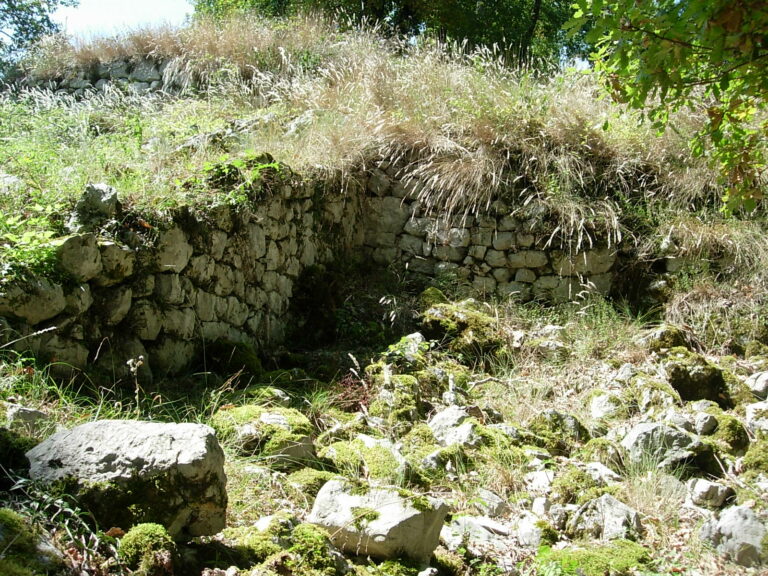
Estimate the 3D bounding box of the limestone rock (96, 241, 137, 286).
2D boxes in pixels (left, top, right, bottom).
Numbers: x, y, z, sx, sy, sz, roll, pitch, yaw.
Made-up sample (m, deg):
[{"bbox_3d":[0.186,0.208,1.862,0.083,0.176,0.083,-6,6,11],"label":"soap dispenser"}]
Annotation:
[{"bbox_3d":[-1.720,-0.157,5.400,0.250,0.270,0.260,-6,10,-35],"label":"limestone rock"}]

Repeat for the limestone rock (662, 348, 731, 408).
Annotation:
[{"bbox_3d":[1.909,0.553,5.150,0.400,0.330,0.340,-1,8,-10],"label":"limestone rock"}]

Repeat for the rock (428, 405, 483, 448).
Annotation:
[{"bbox_3d":[0.414,0.813,4.901,0.310,0.256,0.263,0,5,0],"label":"rock"}]

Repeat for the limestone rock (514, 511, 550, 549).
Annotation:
[{"bbox_3d":[0.595,0.974,3.400,0.135,0.135,0.125,0,8,0],"label":"limestone rock"}]

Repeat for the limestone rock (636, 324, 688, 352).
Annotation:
[{"bbox_3d":[2.178,0.403,6.601,0.374,0.224,0.299,0,5,0],"label":"limestone rock"}]

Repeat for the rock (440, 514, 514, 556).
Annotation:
[{"bbox_3d":[0.413,1.108,3.780,0.317,0.143,0.254,0,5,0],"label":"rock"}]

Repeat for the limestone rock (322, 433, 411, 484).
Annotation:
[{"bbox_3d":[-0.097,0.921,4.501,0.470,0.238,0.367,1,5,10],"label":"limestone rock"}]

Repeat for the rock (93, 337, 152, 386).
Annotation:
[{"bbox_3d":[-1.706,0.473,5.500,0.360,0.300,0.290,-6,10,-35],"label":"rock"}]

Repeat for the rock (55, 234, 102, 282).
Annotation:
[{"bbox_3d":[-1.902,-0.184,5.250,0.280,0.280,0.270,-5,9,-30],"label":"rock"}]

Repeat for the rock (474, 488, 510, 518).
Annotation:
[{"bbox_3d":[0.476,0.946,3.700,0.150,0.120,0.130,0,8,0],"label":"rock"}]

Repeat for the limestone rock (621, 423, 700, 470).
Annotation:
[{"bbox_3d":[1.522,0.881,4.651,0.408,0.256,0.306,0,5,0],"label":"limestone rock"}]

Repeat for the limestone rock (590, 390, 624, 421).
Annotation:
[{"bbox_3d":[1.272,0.669,4.800,0.195,0.155,0.170,0,8,0],"label":"limestone rock"}]

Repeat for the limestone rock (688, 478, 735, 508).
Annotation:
[{"bbox_3d":[1.594,1.008,4.120,0.211,0.136,0.169,0,5,0],"label":"limestone rock"}]

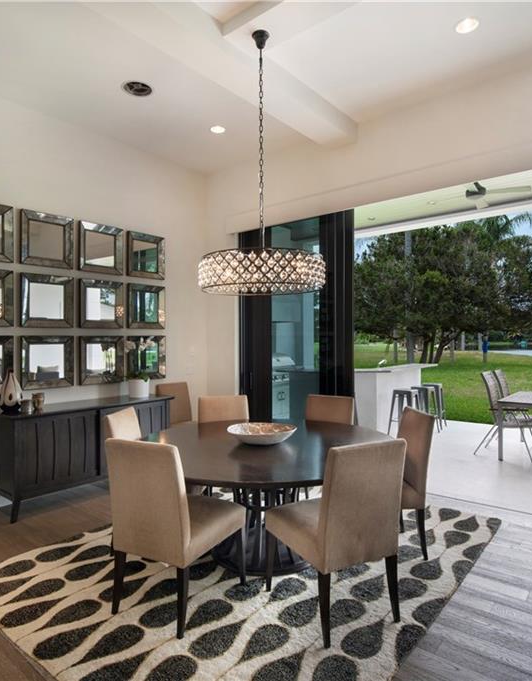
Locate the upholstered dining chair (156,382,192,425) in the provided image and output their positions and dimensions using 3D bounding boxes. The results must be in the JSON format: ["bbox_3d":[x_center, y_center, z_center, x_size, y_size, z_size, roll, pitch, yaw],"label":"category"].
[{"bbox_3d":[-0.943,1.002,5.361,0.610,0.960,0.520,0,0,38],"label":"upholstered dining chair"}]

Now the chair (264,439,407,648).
[{"bbox_3d":[0.359,0.992,2.523,0.520,0.960,0.610,-1,0,-28],"label":"chair"}]

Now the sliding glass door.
[{"bbox_3d":[0.320,0.031,5.602,1.648,2.955,0.178,-1,0,38],"label":"sliding glass door"}]

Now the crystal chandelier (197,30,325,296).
[{"bbox_3d":[-0.030,-1.260,3.214,0.900,1.815,0.900,0,0,0],"label":"crystal chandelier"}]

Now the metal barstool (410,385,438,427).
[{"bbox_3d":[2.459,1.103,7.180,0.410,0.710,0.410,0,0,38],"label":"metal barstool"}]

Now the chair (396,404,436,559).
[{"bbox_3d":[0.814,1.009,3.308,0.667,0.973,0.543,0,0,-4],"label":"chair"}]

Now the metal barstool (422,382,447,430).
[{"bbox_3d":[2.806,1.098,7.652,0.410,0.710,0.410,0,0,38],"label":"metal barstool"}]

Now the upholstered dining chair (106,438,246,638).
[{"bbox_3d":[-0.505,1.014,2.637,0.543,0.973,0.667,0,0,27],"label":"upholstered dining chair"}]

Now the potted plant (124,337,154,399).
[{"bbox_3d":[-1.392,0.297,5.020,0.300,0.660,0.330,0,0,0],"label":"potted plant"}]

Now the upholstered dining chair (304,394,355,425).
[{"bbox_3d":[0.460,1.015,4.148,0.543,0.973,0.667,-1,0,34],"label":"upholstered dining chair"}]

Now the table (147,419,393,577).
[{"bbox_3d":[0.007,1.098,3.277,1.850,0.747,1.850,0,0,0],"label":"table"}]

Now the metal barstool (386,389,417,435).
[{"bbox_3d":[2.139,1.134,6.946,0.408,0.740,0.408,-1,0,38],"label":"metal barstool"}]

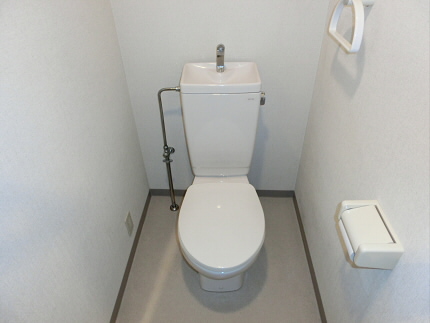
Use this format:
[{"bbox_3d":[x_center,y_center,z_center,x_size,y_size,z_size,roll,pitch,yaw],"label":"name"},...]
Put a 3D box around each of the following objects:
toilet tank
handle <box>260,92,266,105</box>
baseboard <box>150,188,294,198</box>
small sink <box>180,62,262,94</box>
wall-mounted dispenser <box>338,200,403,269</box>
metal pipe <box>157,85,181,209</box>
[{"bbox_3d":[0.036,-0.171,1.486,0.335,0.455,0.207,0,38,3],"label":"toilet tank"},{"bbox_3d":[0.213,-0.282,1.329,0.028,0.047,0.035,0,38,3],"label":"handle"},{"bbox_3d":[0.047,0.215,1.948,0.934,0.060,0.010,0,38,3],"label":"baseboard"},{"bbox_3d":[0.029,-0.372,1.328,0.336,0.059,0.213,0,38,3],"label":"small sink"},{"bbox_3d":[0.404,0.196,0.807,0.107,0.083,0.170,0,38,3],"label":"wall-mounted dispenser"},{"bbox_3d":[-0.217,-0.021,1.648,0.134,0.823,0.056,0,38,3],"label":"metal pipe"}]

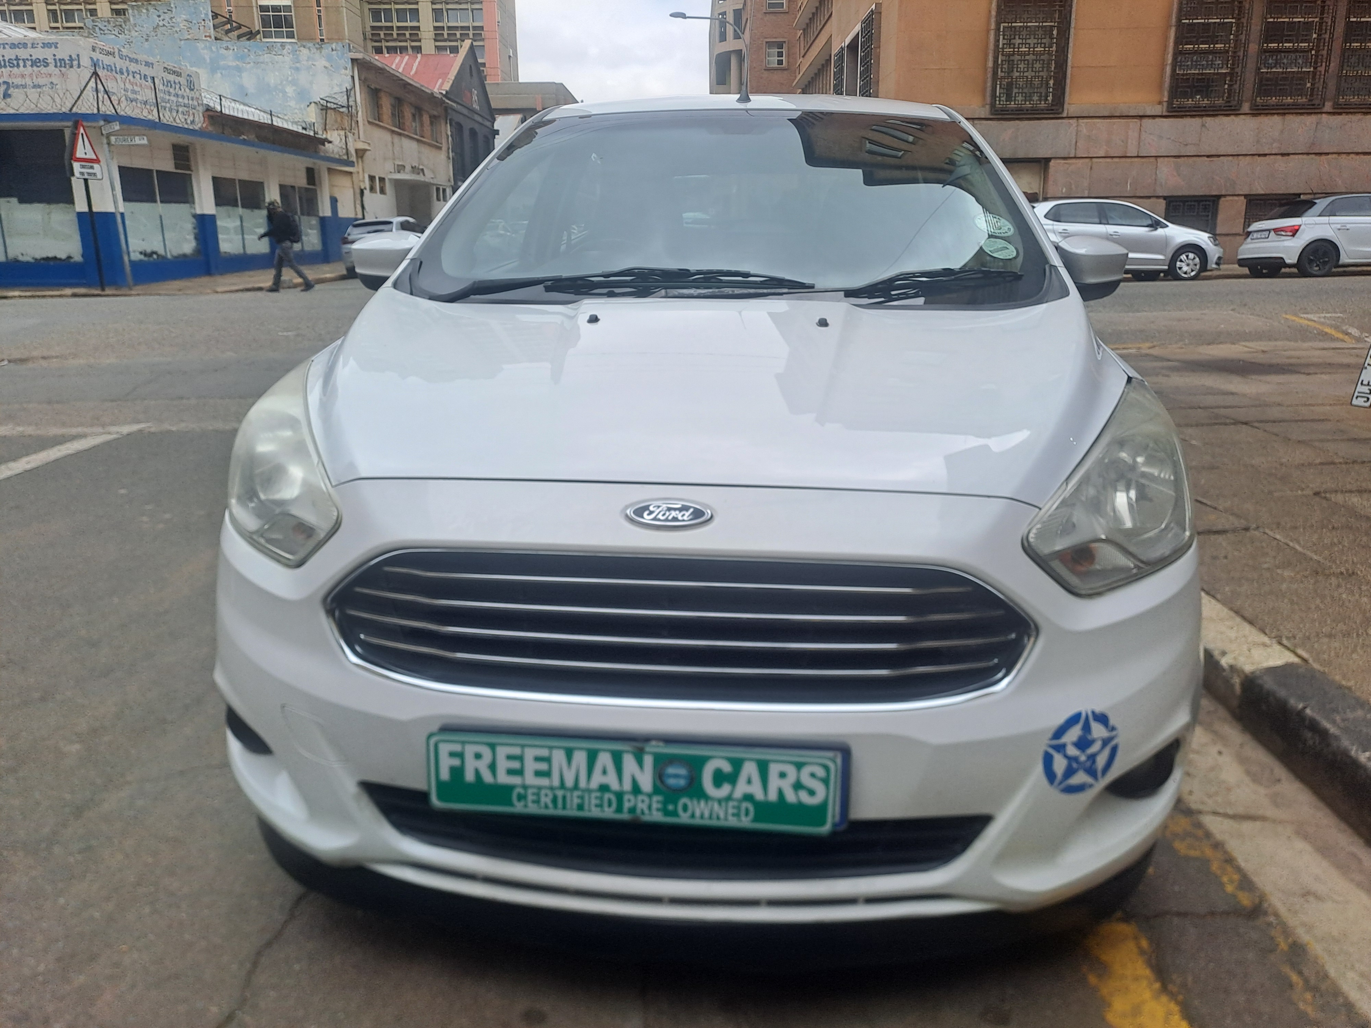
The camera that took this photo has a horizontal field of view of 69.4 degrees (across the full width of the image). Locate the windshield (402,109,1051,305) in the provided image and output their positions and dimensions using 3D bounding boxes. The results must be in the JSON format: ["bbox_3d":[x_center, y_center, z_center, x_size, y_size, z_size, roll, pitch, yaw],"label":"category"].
[{"bbox_3d":[0.103,-0.745,2.396,1.400,0.150,0.950,2,45,5],"label":"windshield"}]

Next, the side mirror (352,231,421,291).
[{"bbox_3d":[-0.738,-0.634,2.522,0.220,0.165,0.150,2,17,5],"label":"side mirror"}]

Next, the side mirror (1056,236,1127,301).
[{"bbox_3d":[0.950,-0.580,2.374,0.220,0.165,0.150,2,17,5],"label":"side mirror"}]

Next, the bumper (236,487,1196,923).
[{"bbox_3d":[-0.009,0.222,1.475,1.680,0.620,0.490,2,17,5],"label":"bumper"}]

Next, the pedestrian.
[{"bbox_3d":[-7.578,-5.057,18.564,0.800,1.700,0.520,-1,16,-3],"label":"pedestrian"}]

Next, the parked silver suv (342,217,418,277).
[{"bbox_3d":[-7.733,-7.235,26.534,1.800,1.560,4.350,-1,16,-3],"label":"parked silver suv"}]

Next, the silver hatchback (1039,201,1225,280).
[{"bbox_3d":[7.863,-5.138,18.393,3.970,1.460,1.690,1,16,4],"label":"silver hatchback"}]

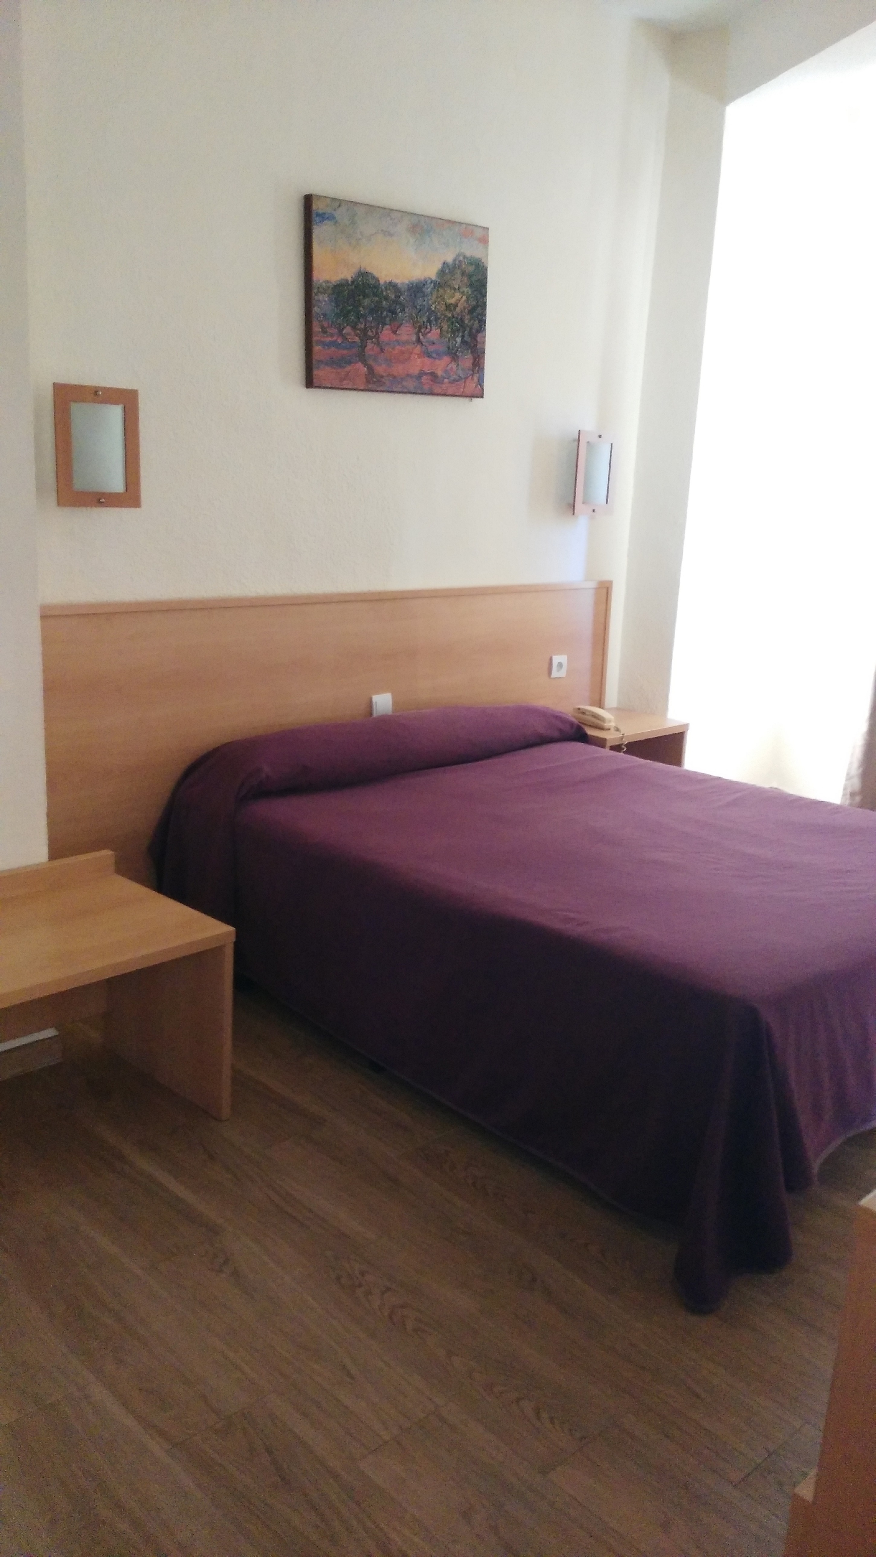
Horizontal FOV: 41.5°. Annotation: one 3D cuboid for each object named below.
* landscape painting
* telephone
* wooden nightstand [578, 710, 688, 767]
[{"bbox_3d":[-0.108,-1.425,3.480,0.034,0.504,0.722,15,22,42],"label":"landscape painting"},{"bbox_3d":[0.597,-0.234,4.317,0.075,0.066,0.195,-9,18,-39],"label":"telephone"},{"bbox_3d":[0.632,0.098,4.439,0.371,0.633,0.510,15,19,42],"label":"wooden nightstand"}]

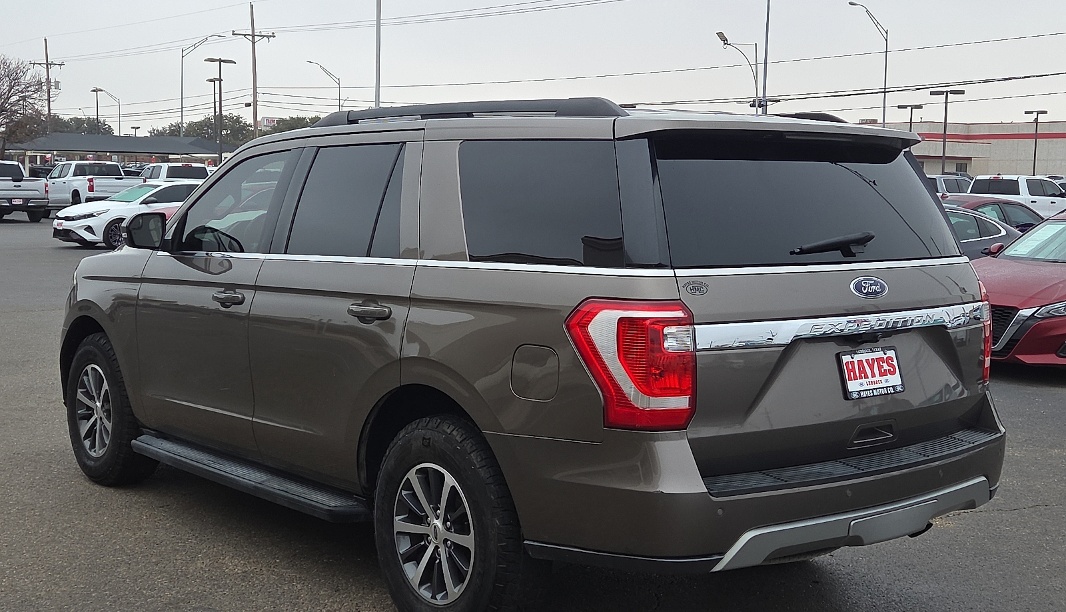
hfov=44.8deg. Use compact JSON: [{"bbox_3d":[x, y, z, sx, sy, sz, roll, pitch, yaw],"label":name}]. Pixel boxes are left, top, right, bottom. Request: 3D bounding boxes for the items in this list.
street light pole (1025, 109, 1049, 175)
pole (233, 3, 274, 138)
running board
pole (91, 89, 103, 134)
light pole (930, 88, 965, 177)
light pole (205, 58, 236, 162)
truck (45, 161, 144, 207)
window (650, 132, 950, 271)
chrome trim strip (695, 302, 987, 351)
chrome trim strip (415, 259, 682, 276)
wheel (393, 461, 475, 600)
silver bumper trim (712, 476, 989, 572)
[{"bbox_3d":[30.331,-8.430,78.307,1.420,6.775,0.350,1,5,0],"label":"street light pole"},{"bbox_3d":[-15.891,-11.248,73.531,2.440,11.727,0.350,-2,6,-30],"label":"pole"},{"bbox_3d":[-1.312,0.758,5.767,0.170,0.072,2.020,-4,6,-40],"label":"running board"},{"bbox_3d":[-36.857,-13.870,109.582,1.200,8.700,0.450,2,6,11],"label":"pole"},{"bbox_3d":[19.804,-7.155,62.301,1.680,6.400,0.400,3,6,18],"label":"light pole"},{"bbox_3d":[-14.072,-7.544,58.324,1.450,7.163,0.400,1,5,0],"label":"light pole"},{"bbox_3d":[-15.100,-3.980,44.360,2.060,1.920,5.870,-3,7,-35],"label":"truck"},{"bbox_3d":[0.983,-0.352,4.428,1.550,0.450,0.130,-4,-20,-40],"label":"window"},{"bbox_3d":[1.081,0.066,4.219,1.525,0.080,0.090,-3,6,-40],"label":"chrome trim strip"},{"bbox_3d":[-0.002,-0.129,4.152,0.090,0.036,1.140,-4,5,-43],"label":"chrome trim strip"},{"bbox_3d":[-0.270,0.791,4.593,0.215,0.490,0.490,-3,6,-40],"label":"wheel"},{"bbox_3d":[1.130,0.691,4.203,1.490,0.130,0.120,-3,6,-40],"label":"silver bumper trim"}]

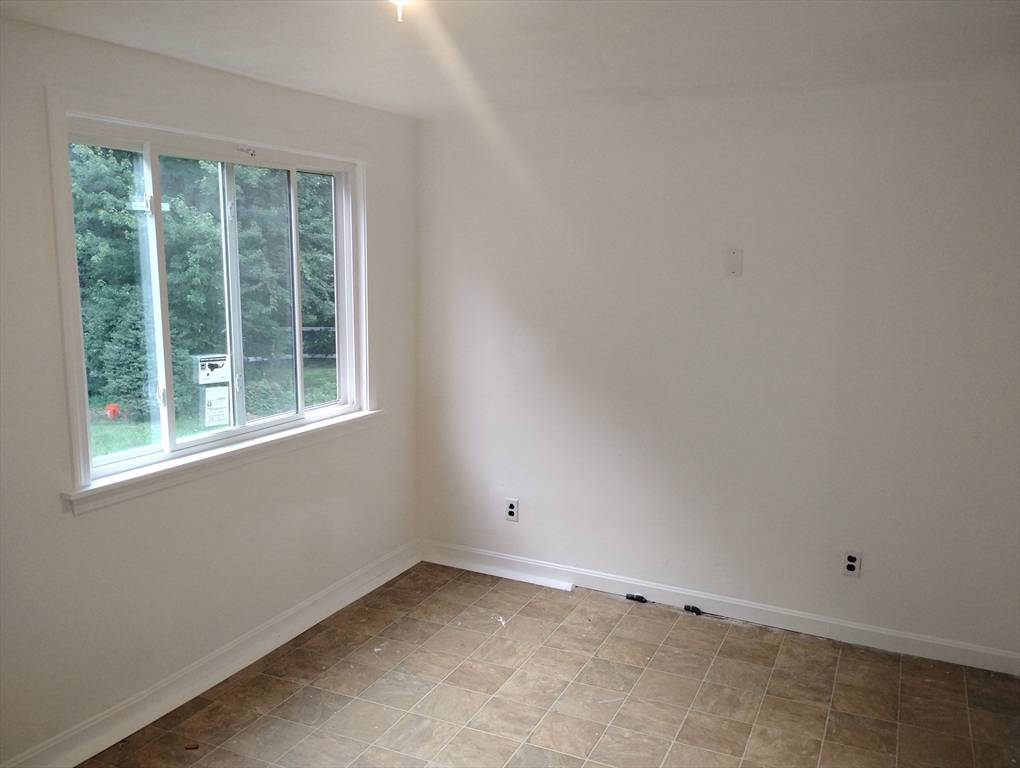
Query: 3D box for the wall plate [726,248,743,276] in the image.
[{"bbox_3d":[0.974,-0.524,3.580,0.070,0.115,0.009,4,9,26],"label":"wall plate"}]

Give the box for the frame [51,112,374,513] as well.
[{"bbox_3d":[-1.024,-0.331,3.268,0.110,1.290,1.640,4,9,26],"label":"frame"}]

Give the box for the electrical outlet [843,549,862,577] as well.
[{"bbox_3d":[1.460,0.768,3.525,0.070,0.114,0.010,4,9,26],"label":"electrical outlet"}]

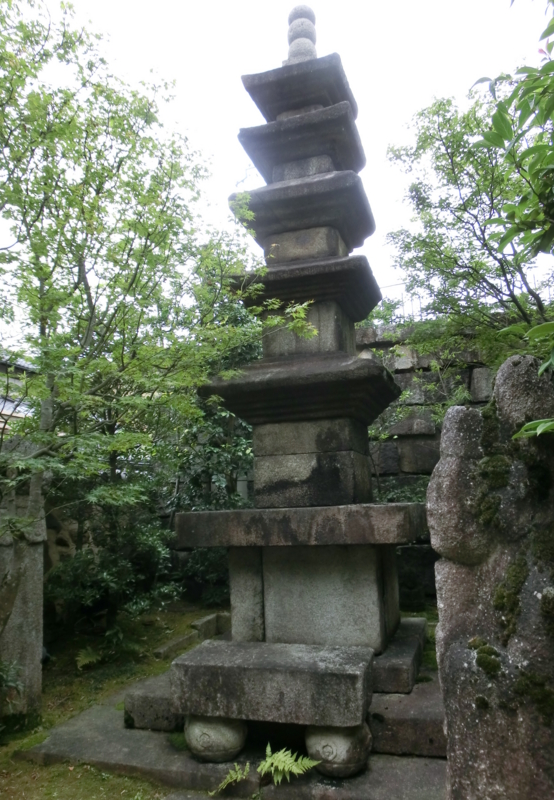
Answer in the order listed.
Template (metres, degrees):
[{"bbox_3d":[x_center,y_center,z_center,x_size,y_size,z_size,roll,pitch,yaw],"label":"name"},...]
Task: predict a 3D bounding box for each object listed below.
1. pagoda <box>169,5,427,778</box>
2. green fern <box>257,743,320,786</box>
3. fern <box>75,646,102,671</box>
[{"bbox_3d":[0.161,-0.705,4.226,1.600,5.450,2.100,-5,-9,17],"label":"pagoda"},{"bbox_3d":[0.054,1.716,2.720,0.290,0.150,0.210,-3,-9,0],"label":"green fern"},{"bbox_3d":[-1.517,2.080,4.650,0.210,0.150,0.200,-3,-9,0],"label":"fern"}]

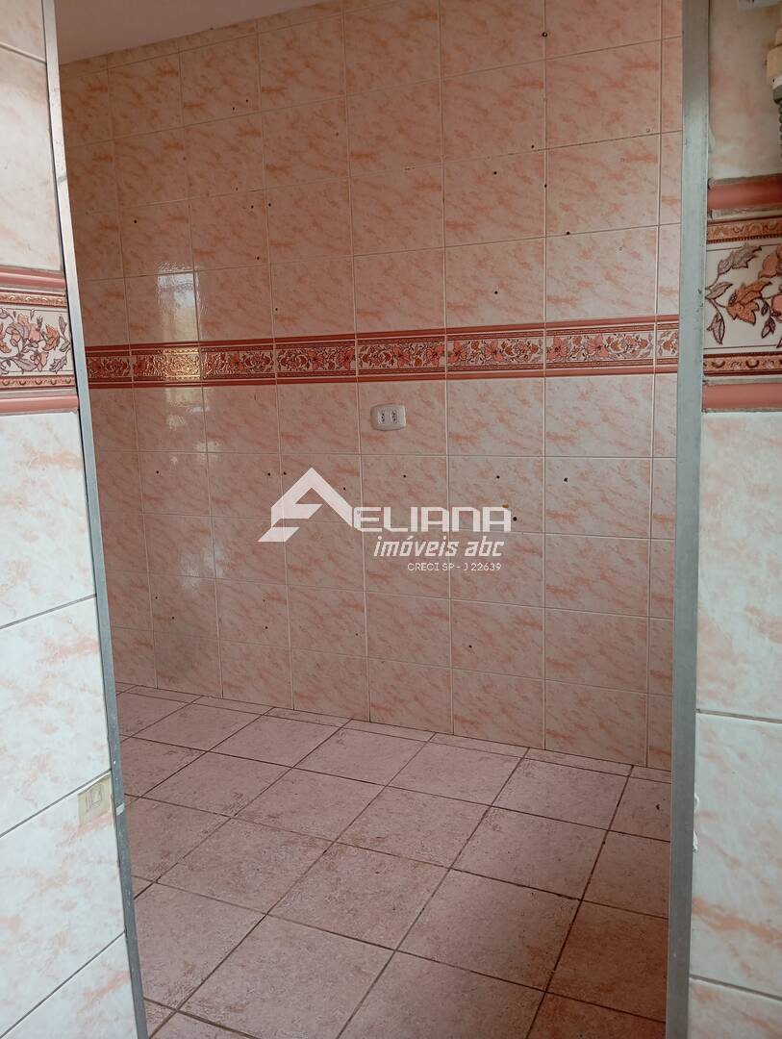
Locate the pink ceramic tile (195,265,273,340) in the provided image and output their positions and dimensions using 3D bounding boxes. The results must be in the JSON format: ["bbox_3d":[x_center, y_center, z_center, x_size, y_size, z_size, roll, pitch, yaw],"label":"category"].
[{"bbox_3d":[-0.574,-0.790,3.079,0.330,0.250,0.010,3,11,24],"label":"pink ceramic tile"}]

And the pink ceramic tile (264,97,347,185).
[{"bbox_3d":[-0.288,-1.270,2.856,0.330,0.250,0.010,3,11,24],"label":"pink ceramic tile"}]

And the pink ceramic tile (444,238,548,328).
[{"bbox_3d":[0.331,-0.748,2.683,0.331,0.251,0.010,3,11,25],"label":"pink ceramic tile"}]

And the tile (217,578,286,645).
[{"bbox_3d":[-0.541,0.366,3.287,0.329,0.248,0.010,3,11,25],"label":"tile"}]

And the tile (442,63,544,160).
[{"bbox_3d":[0.310,-1.232,2.558,0.325,0.246,0.010,3,11,25],"label":"tile"}]

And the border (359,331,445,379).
[{"bbox_3d":[0.034,-0.552,2.846,0.330,0.165,0.012,3,11,25],"label":"border"}]

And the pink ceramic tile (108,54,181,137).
[{"bbox_3d":[-0.900,-1.550,3.095,0.329,0.248,0.010,3,11,25],"label":"pink ceramic tile"}]

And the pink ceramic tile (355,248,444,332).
[{"bbox_3d":[0.028,-0.762,2.822,0.331,0.251,0.010,3,11,25],"label":"pink ceramic tile"}]

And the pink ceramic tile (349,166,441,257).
[{"bbox_3d":[0.020,-1.011,2.767,0.329,0.248,0.010,3,11,25],"label":"pink ceramic tile"}]

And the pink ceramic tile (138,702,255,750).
[{"bbox_3d":[-0.717,0.780,3.158,0.339,0.010,0.339,3,11,25],"label":"pink ceramic tile"}]

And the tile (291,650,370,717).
[{"bbox_3d":[-0.232,0.628,3.202,0.331,0.251,0.010,3,11,25],"label":"tile"}]

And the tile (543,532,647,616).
[{"bbox_3d":[0.666,0.178,2.722,0.332,0.249,0.010,3,11,25],"label":"tile"}]

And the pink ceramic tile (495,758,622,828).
[{"bbox_3d":[0.527,0.840,2.588,0.339,0.010,0.339,3,11,25],"label":"pink ceramic tile"}]

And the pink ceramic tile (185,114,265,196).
[{"bbox_3d":[-0.591,-1.288,3.000,0.329,0.248,0.010,3,11,25],"label":"pink ceramic tile"}]

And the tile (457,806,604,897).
[{"bbox_3d":[0.379,0.886,2.256,0.336,0.010,0.335,3,11,25],"label":"tile"}]

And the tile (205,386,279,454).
[{"bbox_3d":[-0.565,-0.376,3.170,0.331,0.251,0.010,3,11,25],"label":"tile"}]

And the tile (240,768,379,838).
[{"bbox_3d":[-0.239,0.867,2.566,0.339,0.010,0.339,3,11,25],"label":"tile"}]

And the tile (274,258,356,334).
[{"bbox_3d":[-0.275,-0.777,2.960,0.331,0.251,0.010,3,11,25],"label":"tile"}]

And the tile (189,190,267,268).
[{"bbox_3d":[-0.585,-1.045,3.055,0.331,0.251,0.010,3,11,25],"label":"tile"}]

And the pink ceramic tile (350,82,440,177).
[{"bbox_3d":[0.012,-1.255,2.719,0.330,0.250,0.010,3,11,24],"label":"pink ceramic tile"}]

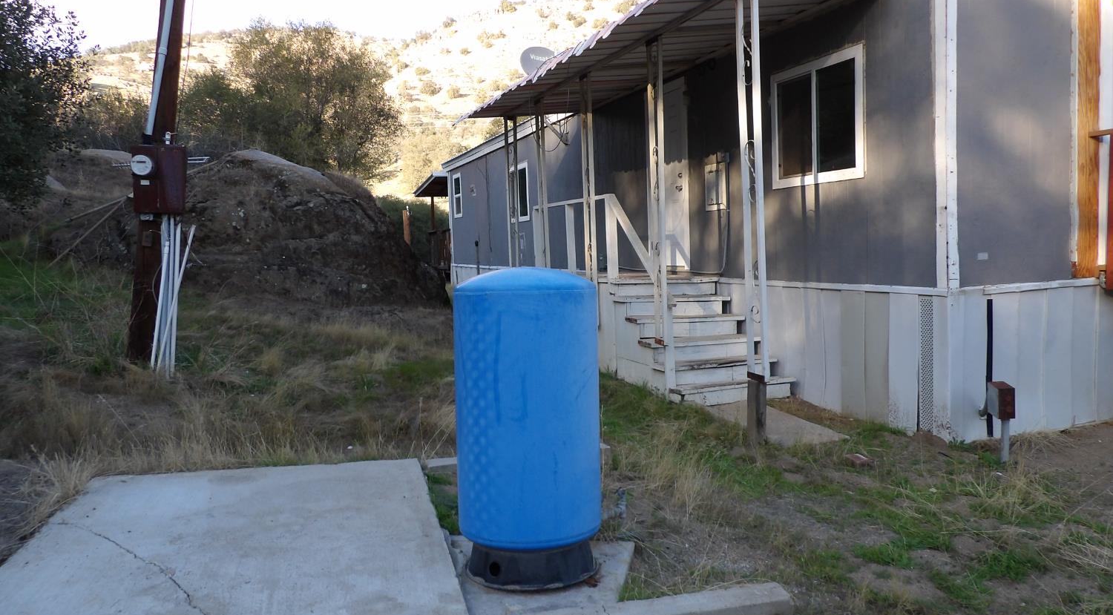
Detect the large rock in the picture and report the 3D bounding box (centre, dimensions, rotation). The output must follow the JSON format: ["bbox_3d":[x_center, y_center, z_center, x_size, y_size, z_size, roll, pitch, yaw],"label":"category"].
[{"bbox_3d":[-5.950,-1.450,14.200,7.000,2.700,4.500,-3,5,-14],"label":"large rock"}]

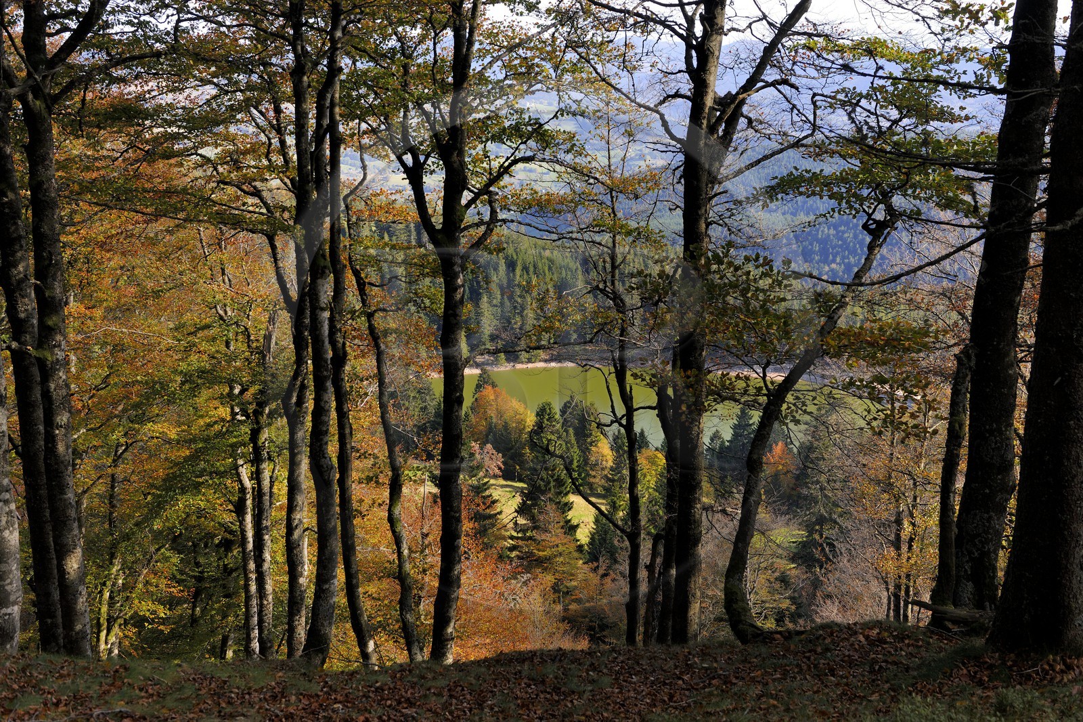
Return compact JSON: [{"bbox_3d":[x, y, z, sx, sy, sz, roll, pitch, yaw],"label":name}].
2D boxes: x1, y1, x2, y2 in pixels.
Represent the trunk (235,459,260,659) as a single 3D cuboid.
[{"bbox_3d":[-3.650,2.484,14.192,0.189,2.637,0.189,0,13,0],"label":"trunk"}]

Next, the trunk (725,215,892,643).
[{"bbox_3d":[2.525,0.732,10.807,1.473,4.222,0.368,0,13,0],"label":"trunk"}]

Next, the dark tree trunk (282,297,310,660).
[{"bbox_3d":[-2.749,1.391,12.802,0.291,4.265,0.258,0,13,0],"label":"dark tree trunk"}]

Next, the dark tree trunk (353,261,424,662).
[{"bbox_3d":[-1.572,1.118,11.697,0.677,4.310,0.304,0,13,0],"label":"dark tree trunk"}]

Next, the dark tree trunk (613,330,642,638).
[{"bbox_3d":[0.921,1.440,12.191,0.277,3.500,0.140,0,13,0],"label":"dark tree trunk"}]

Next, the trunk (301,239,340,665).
[{"bbox_3d":[-2.181,0.993,11.286,0.350,4.404,0.262,0,13,0],"label":"trunk"}]

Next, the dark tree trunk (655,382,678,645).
[{"bbox_3d":[1.385,1.725,12.640,0.235,3.081,0.168,0,13,0],"label":"dark tree trunk"}]

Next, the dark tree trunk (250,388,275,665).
[{"bbox_3d":[-3.410,2.035,14.087,0.209,3.542,0.209,2,13,-1],"label":"dark tree trunk"}]

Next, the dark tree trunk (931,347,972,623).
[{"bbox_3d":[3.339,1.019,9.230,0.164,2.314,0.164,0,13,0],"label":"dark tree trunk"}]

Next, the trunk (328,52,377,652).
[{"bbox_3d":[-1.899,0.224,11.476,0.458,6.205,0.206,0,13,0],"label":"trunk"}]

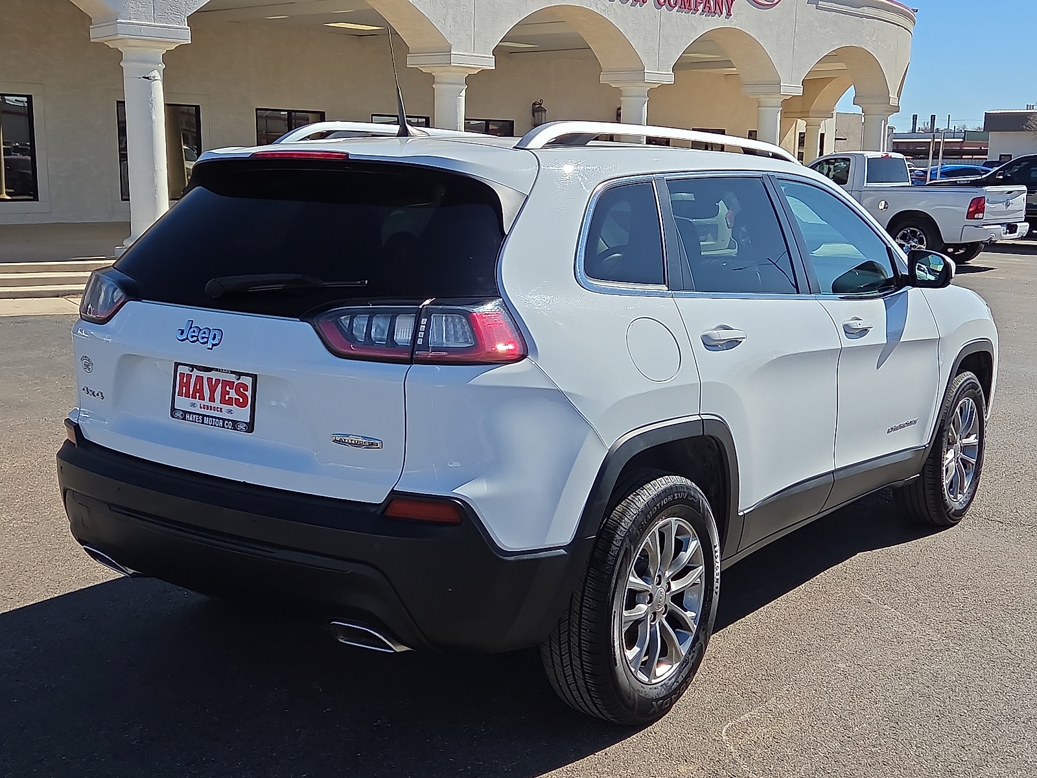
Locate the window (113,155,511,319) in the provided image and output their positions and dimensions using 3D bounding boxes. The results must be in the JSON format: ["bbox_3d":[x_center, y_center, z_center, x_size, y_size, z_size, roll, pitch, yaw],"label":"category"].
[{"bbox_3d":[-0.661,-0.378,3.411,1.380,0.466,0.141,8,-24,36],"label":"window"}]

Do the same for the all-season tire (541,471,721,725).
[{"bbox_3d":[0.335,0.583,3.623,0.228,0.710,0.715,8,12,36],"label":"all-season tire"}]

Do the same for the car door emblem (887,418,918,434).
[{"bbox_3d":[1.527,0.151,5.004,0.010,0.034,0.350,7,11,35],"label":"car door emblem"}]

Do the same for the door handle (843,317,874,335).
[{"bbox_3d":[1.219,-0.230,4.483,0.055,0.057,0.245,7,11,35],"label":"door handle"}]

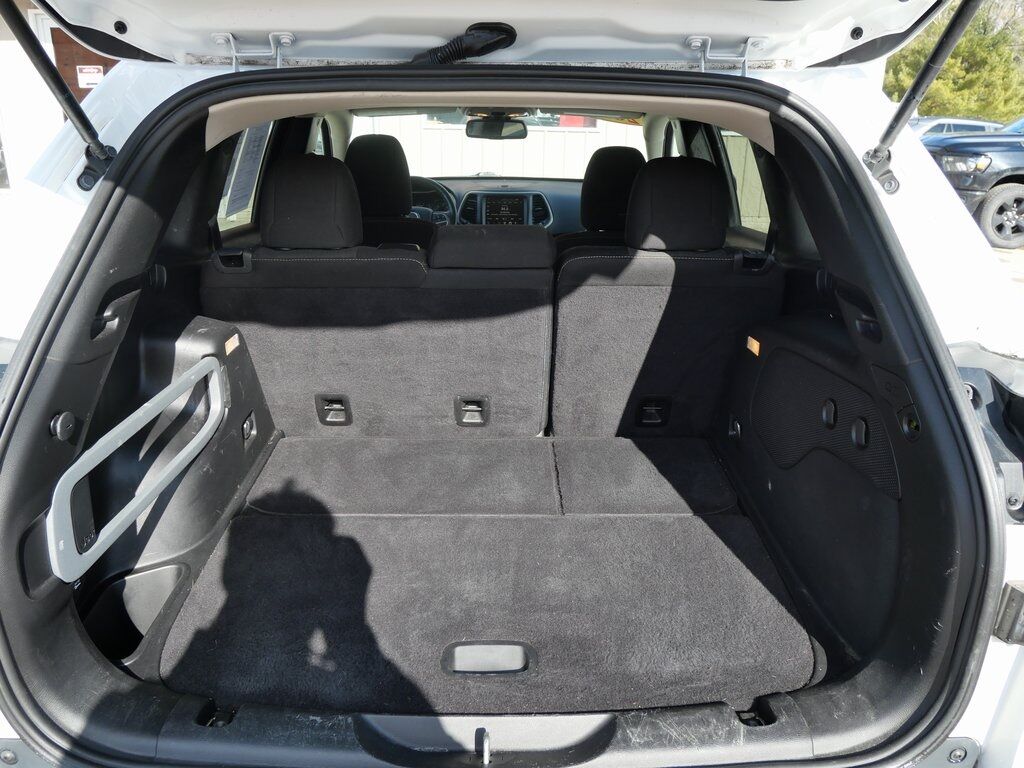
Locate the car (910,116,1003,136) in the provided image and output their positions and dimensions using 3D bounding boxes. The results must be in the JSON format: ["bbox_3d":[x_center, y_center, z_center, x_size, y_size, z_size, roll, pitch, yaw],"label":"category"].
[{"bbox_3d":[16.600,-9.150,27.000,4.650,1.650,1.850,1,18,-2],"label":"car"}]

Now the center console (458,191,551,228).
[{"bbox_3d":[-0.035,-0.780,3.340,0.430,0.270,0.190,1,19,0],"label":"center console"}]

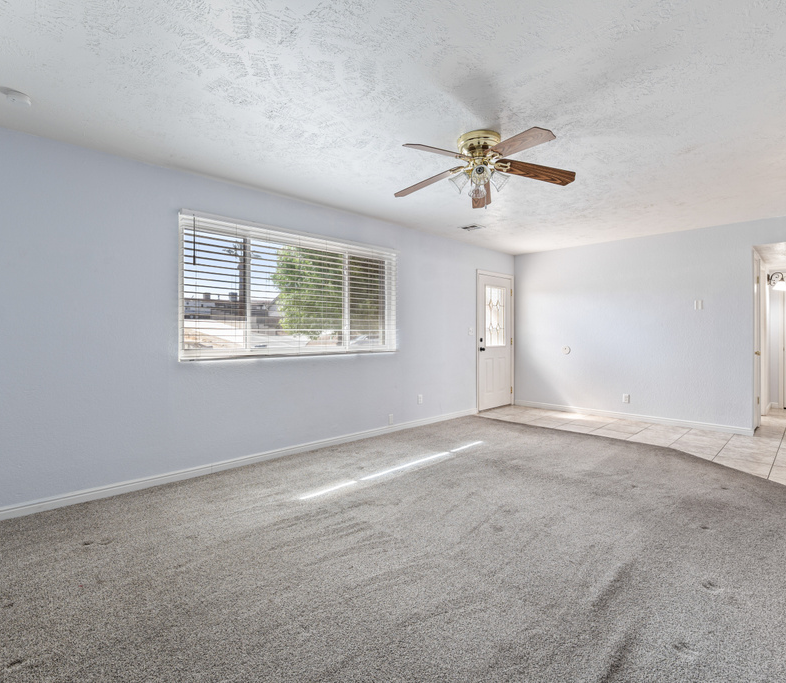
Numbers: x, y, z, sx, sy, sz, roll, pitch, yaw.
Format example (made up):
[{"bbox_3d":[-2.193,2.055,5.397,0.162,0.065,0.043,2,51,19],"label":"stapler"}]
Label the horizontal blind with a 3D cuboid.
[{"bbox_3d":[-0.819,-0.453,3.948,2.340,1.190,0.075,-1,1,-43],"label":"horizontal blind"}]

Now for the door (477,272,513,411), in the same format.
[{"bbox_3d":[1.601,0.021,6.243,0.897,2.035,0.045,-1,1,-43],"label":"door"}]

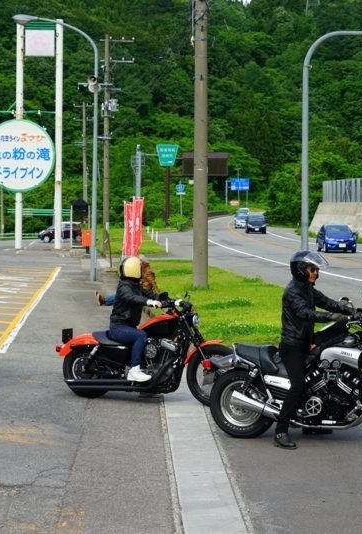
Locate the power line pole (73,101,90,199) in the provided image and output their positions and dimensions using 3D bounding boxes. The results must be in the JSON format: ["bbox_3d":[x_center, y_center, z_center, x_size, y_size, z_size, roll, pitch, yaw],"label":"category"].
[{"bbox_3d":[-7.931,-7.931,101.000,1.500,11.320,0.450,1,2,6],"label":"power line pole"}]

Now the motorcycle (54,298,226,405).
[{"bbox_3d":[-0.353,0.894,13.480,2.260,1.200,0.840,1,2,22],"label":"motorcycle"}]

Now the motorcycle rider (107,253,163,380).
[{"bbox_3d":[-0.428,0.563,13.499,0.780,1.360,0.680,1,2,22],"label":"motorcycle rider"}]

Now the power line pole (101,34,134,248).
[{"bbox_3d":[-3.640,-7.041,69.000,1.950,12.160,0.700,0,2,3],"label":"power line pole"}]

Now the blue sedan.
[{"bbox_3d":[8.674,-1.587,68.839,1.700,1.530,3.980,0,2,-2],"label":"blue sedan"}]

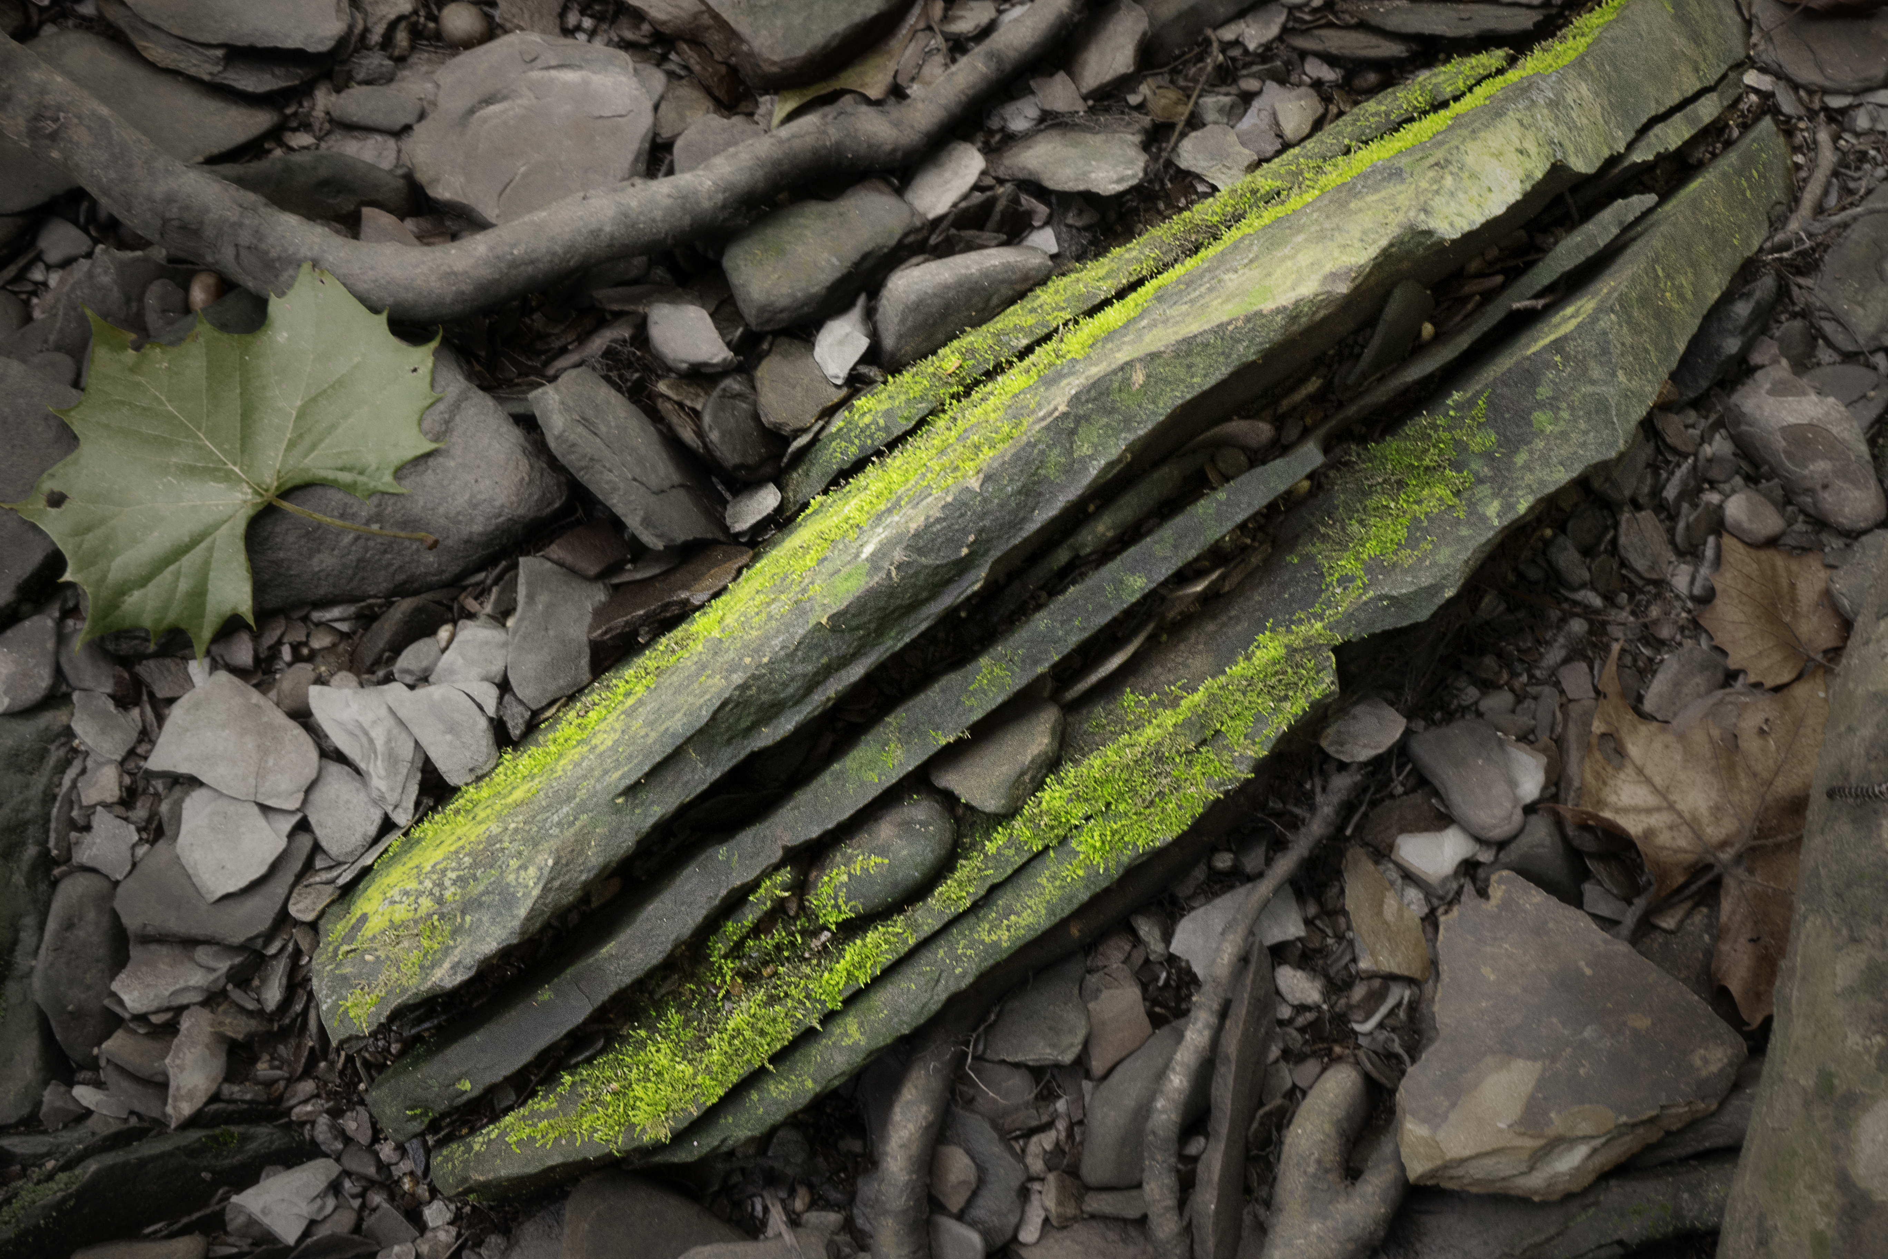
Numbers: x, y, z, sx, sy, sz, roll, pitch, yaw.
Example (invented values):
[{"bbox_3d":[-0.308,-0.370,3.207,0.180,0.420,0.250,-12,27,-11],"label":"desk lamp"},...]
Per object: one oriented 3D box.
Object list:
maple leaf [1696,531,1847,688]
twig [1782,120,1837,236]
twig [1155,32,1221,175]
[{"bbox_3d":[0.356,-0.006,1.373,0.063,0.018,0.075,12,59,7],"label":"maple leaf"},{"bbox_3d":[0.409,-0.209,1.504,0.013,0.011,0.072,18,60,11],"label":"twig"},{"bbox_3d":[0.118,-0.252,1.526,0.014,0.020,0.094,15,59,9],"label":"twig"}]

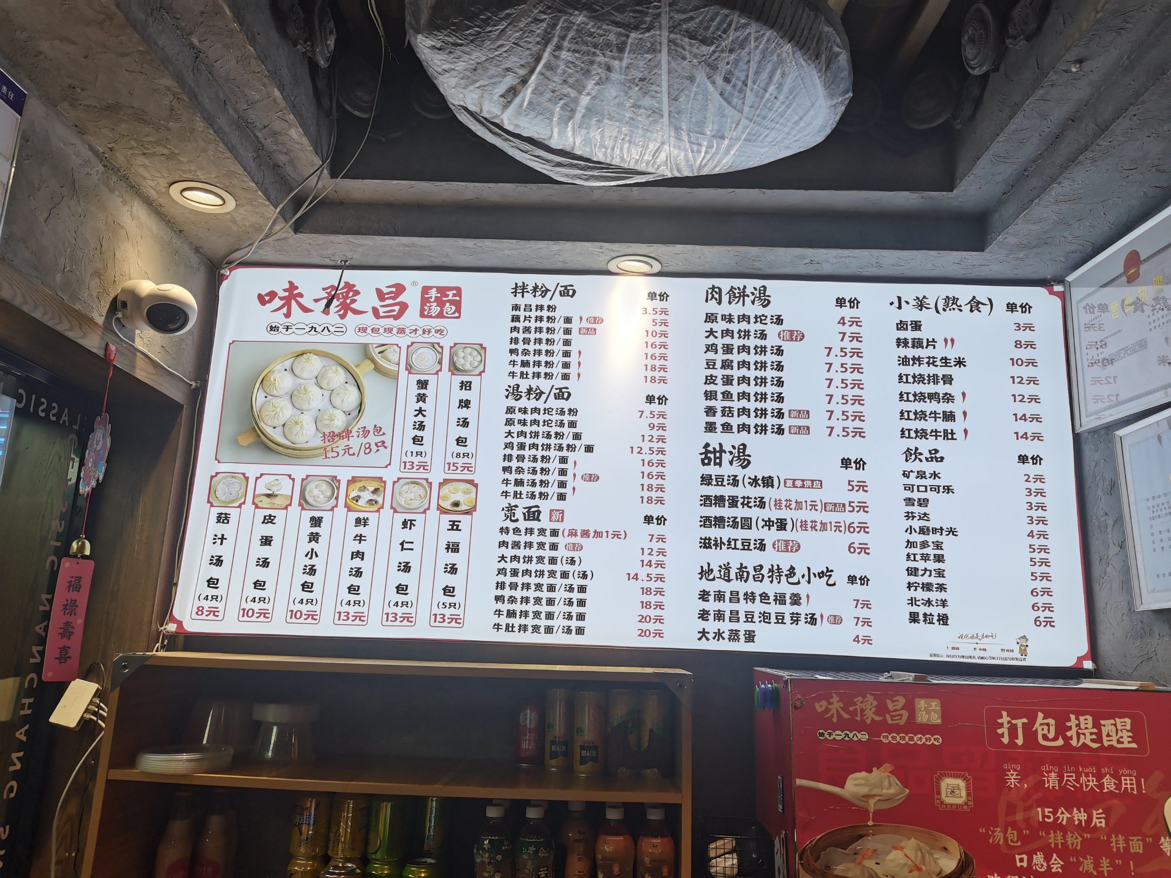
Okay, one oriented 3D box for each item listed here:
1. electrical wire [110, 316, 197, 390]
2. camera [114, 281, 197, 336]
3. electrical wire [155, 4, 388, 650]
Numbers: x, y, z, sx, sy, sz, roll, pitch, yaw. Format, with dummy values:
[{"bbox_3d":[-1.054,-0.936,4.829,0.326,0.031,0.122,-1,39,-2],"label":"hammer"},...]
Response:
[{"bbox_3d":[-0.760,-0.147,1.571,0.030,0.055,0.320,2,-12,2],"label":"electrical wire"},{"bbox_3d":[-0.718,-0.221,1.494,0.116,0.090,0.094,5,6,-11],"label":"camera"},{"bbox_3d":[-0.577,-0.195,1.622,0.430,1.170,0.330,2,-12,2],"label":"electrical wire"}]

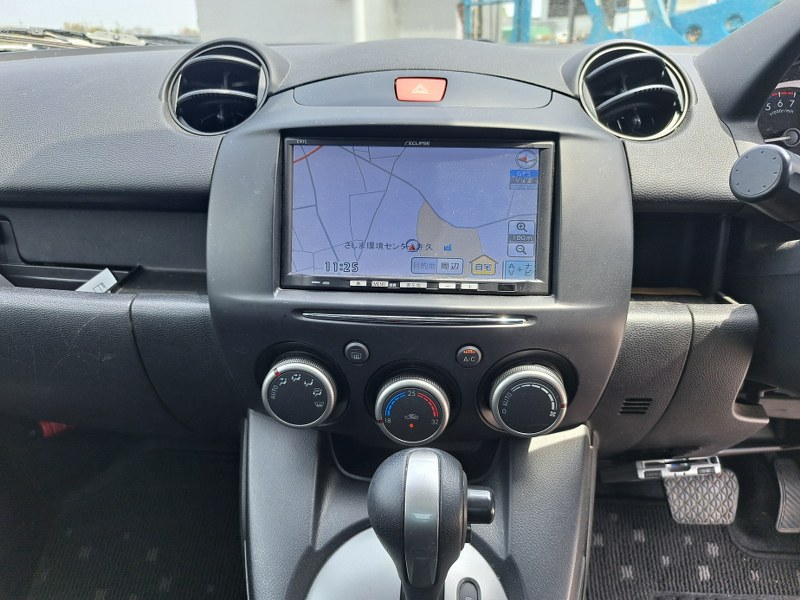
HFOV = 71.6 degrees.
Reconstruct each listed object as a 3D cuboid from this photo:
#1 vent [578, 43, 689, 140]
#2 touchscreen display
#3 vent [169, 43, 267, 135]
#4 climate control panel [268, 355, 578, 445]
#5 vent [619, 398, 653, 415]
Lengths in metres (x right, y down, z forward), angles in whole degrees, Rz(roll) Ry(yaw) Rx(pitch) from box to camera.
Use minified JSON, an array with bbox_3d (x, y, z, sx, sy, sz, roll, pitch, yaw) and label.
[{"bbox_3d":[0.154,-0.135,0.372,0.073,0.073,0.030,-1,-17,-2],"label":"vent"},{"bbox_3d":[0.011,-0.054,0.359,0.169,0.097,0.020,2,0,3],"label":"touchscreen display"},{"bbox_3d":[-0.126,-0.145,0.392,0.073,0.073,0.030,4,-15,8],"label":"vent"},{"bbox_3d":[0.010,0.060,0.342,0.184,0.055,0.030,2,16,3],"label":"climate control panel"},{"bbox_3d":[0.165,0.074,0.388,0.019,0.015,0.006,-1,36,-2],"label":"vent"}]

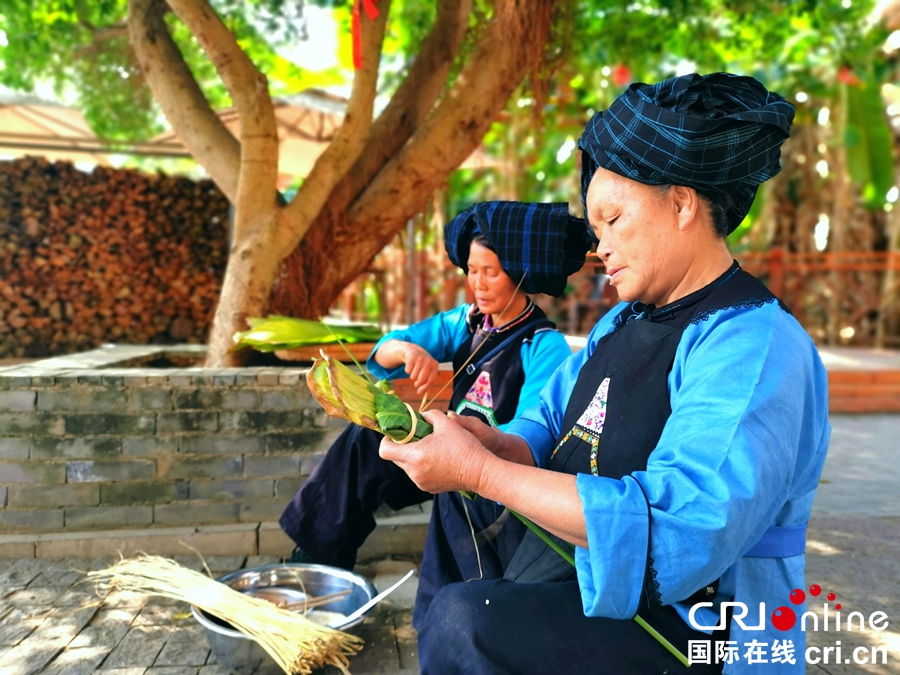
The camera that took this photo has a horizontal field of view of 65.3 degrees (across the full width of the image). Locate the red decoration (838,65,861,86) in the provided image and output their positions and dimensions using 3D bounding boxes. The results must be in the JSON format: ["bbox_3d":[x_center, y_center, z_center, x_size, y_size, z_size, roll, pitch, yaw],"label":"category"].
[{"bbox_3d":[4.097,-2.687,7.200,0.220,0.220,0.170,0,2,0],"label":"red decoration"}]

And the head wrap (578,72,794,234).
[{"bbox_3d":[0.338,-0.264,1.000,0.300,0.230,0.260,0,2,2],"label":"head wrap"}]

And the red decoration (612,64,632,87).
[{"bbox_3d":[1.769,-2.687,7.200,0.210,0.230,0.210,0,2,0],"label":"red decoration"}]

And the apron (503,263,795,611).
[{"bbox_3d":[0.271,0.130,0.960,0.330,0.480,0.380,-1,2,-18],"label":"apron"}]

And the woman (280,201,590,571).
[{"bbox_3d":[-0.030,0.130,1.740,0.740,0.940,0.520,-1,3,-35],"label":"woman"}]

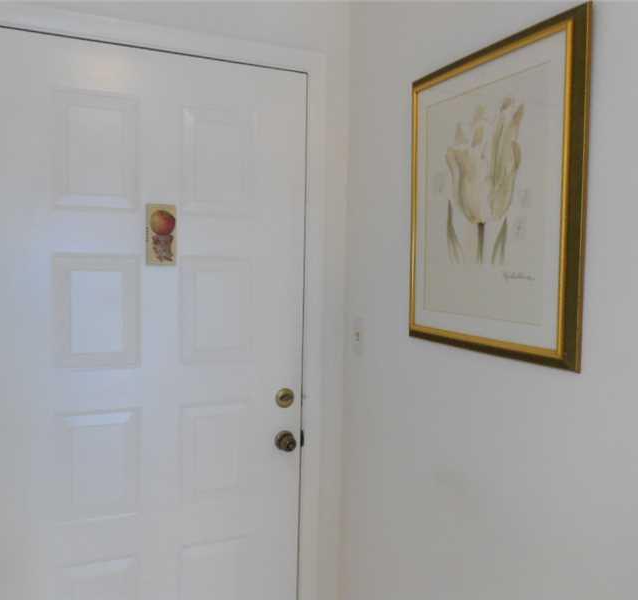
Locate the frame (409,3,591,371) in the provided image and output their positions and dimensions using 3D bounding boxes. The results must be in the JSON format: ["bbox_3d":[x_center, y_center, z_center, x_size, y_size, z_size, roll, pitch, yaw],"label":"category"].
[{"bbox_3d":[0.363,-0.217,1.351,0.028,0.676,0.553,-2,5,-24],"label":"frame"}]

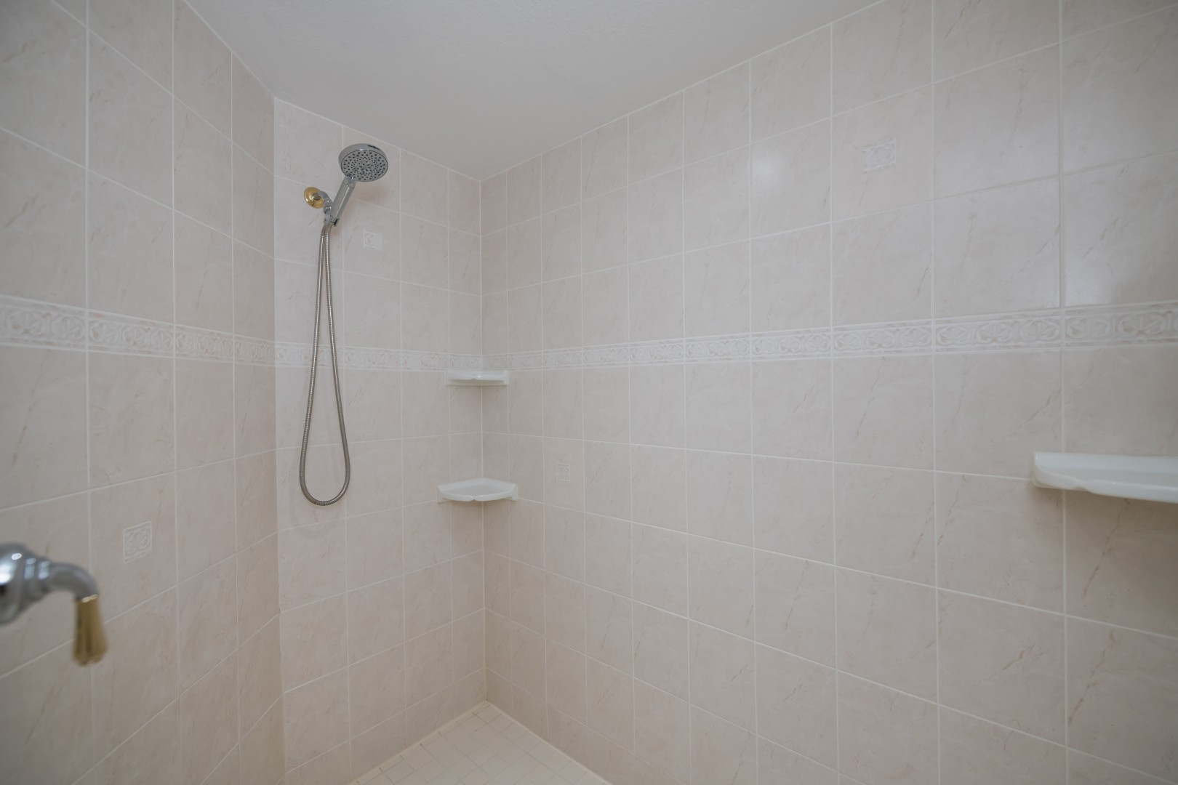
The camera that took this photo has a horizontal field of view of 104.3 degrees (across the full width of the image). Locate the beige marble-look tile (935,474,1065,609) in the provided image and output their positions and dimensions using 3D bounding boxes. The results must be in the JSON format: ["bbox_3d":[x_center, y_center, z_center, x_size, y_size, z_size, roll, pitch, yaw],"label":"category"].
[{"bbox_3d":[0.848,0.301,0.955,0.199,0.256,0.010,0,0,39],"label":"beige marble-look tile"}]

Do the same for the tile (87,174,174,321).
[{"bbox_3d":[-0.944,-0.284,0.949,0.009,0.250,0.200,0,0,-5],"label":"tile"}]

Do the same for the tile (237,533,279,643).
[{"bbox_3d":[-0.979,0.571,1.354,0.010,0.256,0.200,0,0,-6],"label":"tile"}]

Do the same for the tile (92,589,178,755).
[{"bbox_3d":[-0.928,0.567,0.940,0.010,0.254,0.196,0,1,-6],"label":"tile"}]

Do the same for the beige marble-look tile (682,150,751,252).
[{"bbox_3d":[0.370,-0.550,1.328,0.199,0.256,0.010,0,0,39],"label":"beige marble-look tile"}]

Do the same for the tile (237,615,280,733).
[{"bbox_3d":[-0.977,0.832,1.359,0.010,0.256,0.200,0,0,-6],"label":"tile"}]

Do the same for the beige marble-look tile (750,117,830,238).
[{"bbox_3d":[0.526,-0.551,1.200,0.199,0.256,0.009,0,0,39],"label":"beige marble-look tile"}]

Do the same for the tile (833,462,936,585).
[{"bbox_3d":[0.691,0.302,1.078,0.199,0.256,0.009,0,0,39],"label":"tile"}]

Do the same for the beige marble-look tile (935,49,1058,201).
[{"bbox_3d":[0.841,-0.550,0.953,0.200,0.256,0.010,0,0,39],"label":"beige marble-look tile"}]

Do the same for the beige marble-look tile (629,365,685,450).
[{"bbox_3d":[0.222,0.044,1.485,0.200,0.250,0.009,0,0,39],"label":"beige marble-look tile"}]

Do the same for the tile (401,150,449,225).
[{"bbox_3d":[-0.653,-0.799,1.810,0.009,0.234,0.199,0,0,39],"label":"tile"}]

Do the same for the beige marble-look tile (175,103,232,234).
[{"bbox_3d":[-0.963,-0.547,1.145,0.009,0.250,0.200,0,0,-5],"label":"beige marble-look tile"}]

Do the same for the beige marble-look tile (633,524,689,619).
[{"bbox_3d":[0.224,0.563,1.461,0.199,0.256,0.010,0,0,39],"label":"beige marble-look tile"}]

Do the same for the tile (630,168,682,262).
[{"bbox_3d":[0.218,-0.560,1.477,0.200,0.250,0.009,0,0,39],"label":"tile"}]

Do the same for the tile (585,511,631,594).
[{"bbox_3d":[0.068,0.563,1.587,0.199,0.256,0.010,0,0,39],"label":"tile"}]

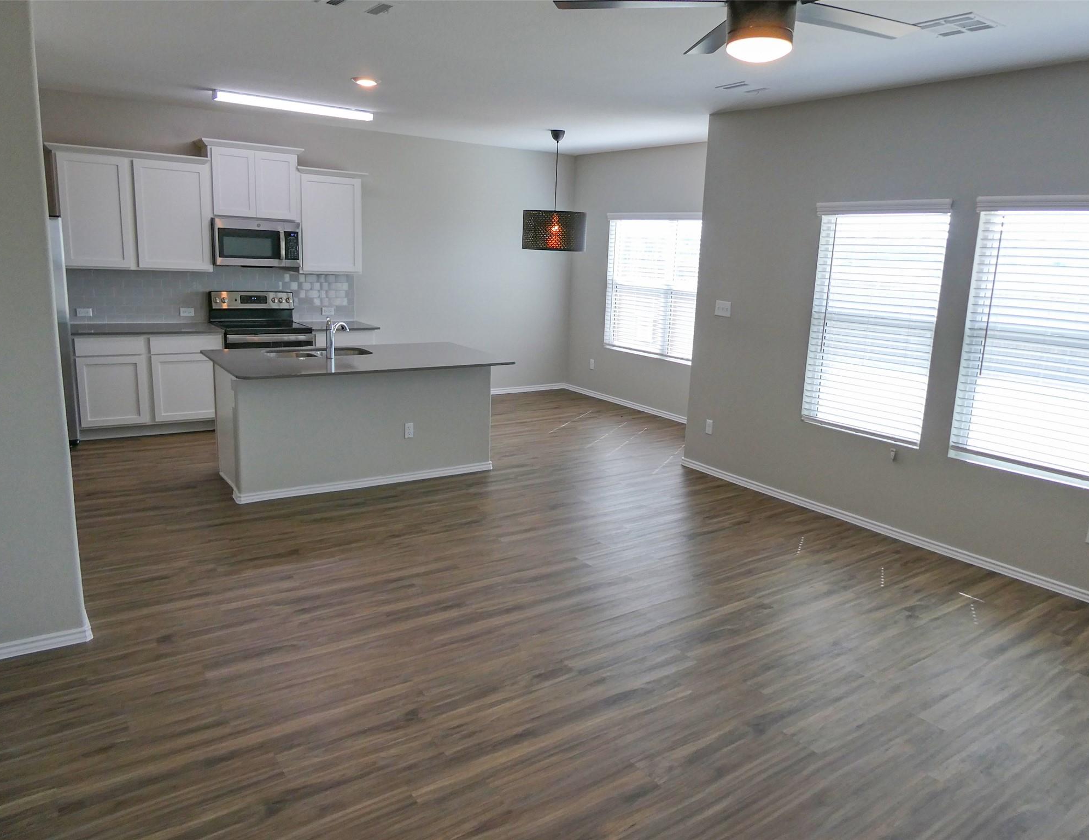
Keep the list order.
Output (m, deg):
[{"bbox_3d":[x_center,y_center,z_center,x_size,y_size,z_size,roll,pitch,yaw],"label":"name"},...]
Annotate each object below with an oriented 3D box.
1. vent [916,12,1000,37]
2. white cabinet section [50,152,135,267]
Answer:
[{"bbox_3d":[1.844,-1.742,3.460,0.315,0.020,0.285,-6,15,-34],"label":"vent"},{"bbox_3d":[-3.720,-1.709,6.408,0.516,0.911,0.320,-6,15,-34],"label":"white cabinet section"}]

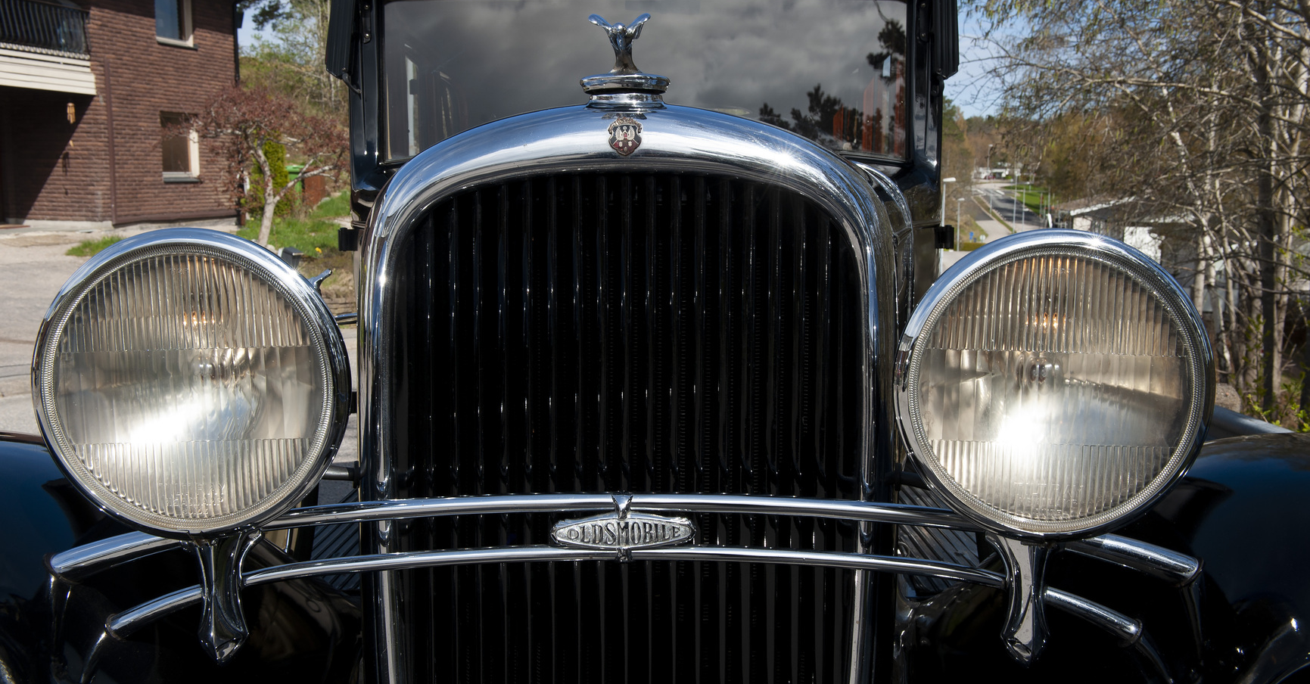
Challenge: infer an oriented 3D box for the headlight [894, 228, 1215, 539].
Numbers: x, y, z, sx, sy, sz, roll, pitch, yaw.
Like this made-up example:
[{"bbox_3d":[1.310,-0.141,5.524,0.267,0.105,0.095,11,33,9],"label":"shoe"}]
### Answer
[{"bbox_3d":[0.356,0.026,1.214,0.278,0.278,0.200,0,7,0],"label":"headlight"}]

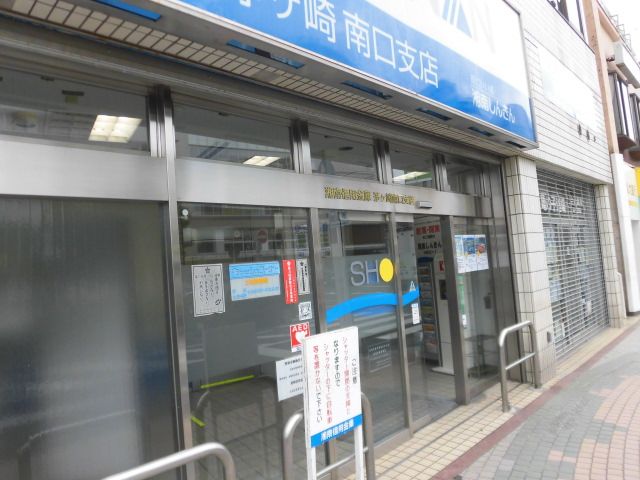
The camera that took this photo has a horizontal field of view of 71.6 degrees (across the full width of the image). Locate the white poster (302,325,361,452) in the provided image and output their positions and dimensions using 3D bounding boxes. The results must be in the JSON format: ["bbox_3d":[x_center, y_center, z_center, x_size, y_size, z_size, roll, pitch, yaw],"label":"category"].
[{"bbox_3d":[0.083,0.864,2.671,0.040,0.610,0.455,-7,-4,45],"label":"white poster"}]

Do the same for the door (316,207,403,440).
[{"bbox_3d":[0.394,0.743,3.722,0.060,1.990,0.967,-7,-4,45],"label":"door"}]

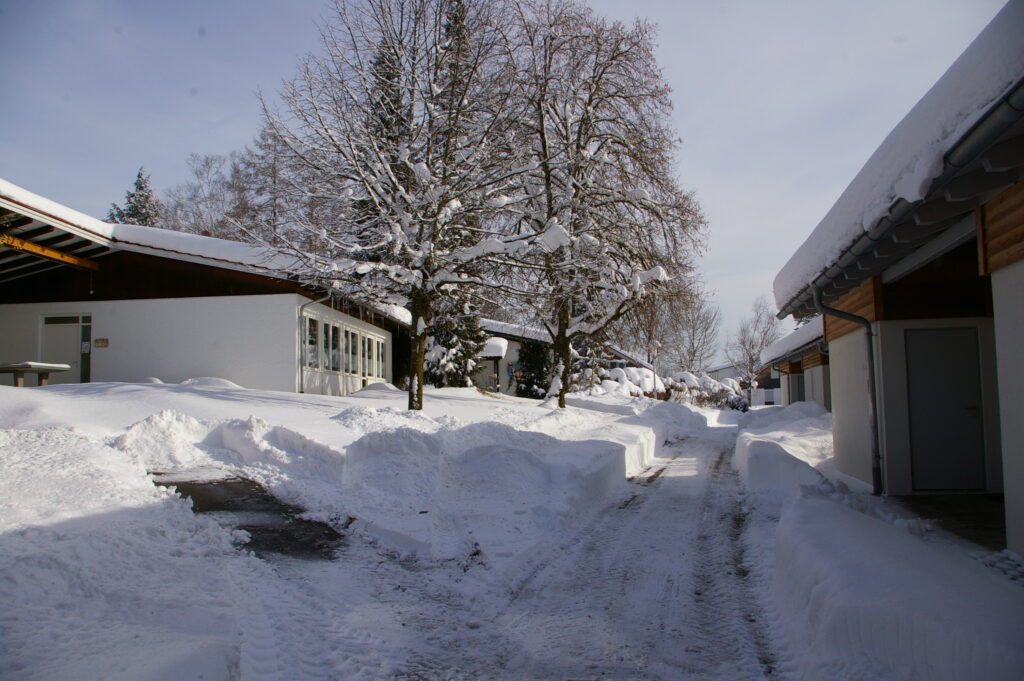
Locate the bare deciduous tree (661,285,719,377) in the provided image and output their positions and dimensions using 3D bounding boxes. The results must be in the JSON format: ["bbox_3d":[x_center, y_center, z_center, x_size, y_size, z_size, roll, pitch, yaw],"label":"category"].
[{"bbox_3d":[11.165,0.000,48.000,3.900,6.900,3.900,-1,-5,0],"label":"bare deciduous tree"}]

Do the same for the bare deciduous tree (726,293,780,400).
[{"bbox_3d":[13.560,0.588,43.000,3.300,6.200,3.300,-1,-5,0],"label":"bare deciduous tree"}]

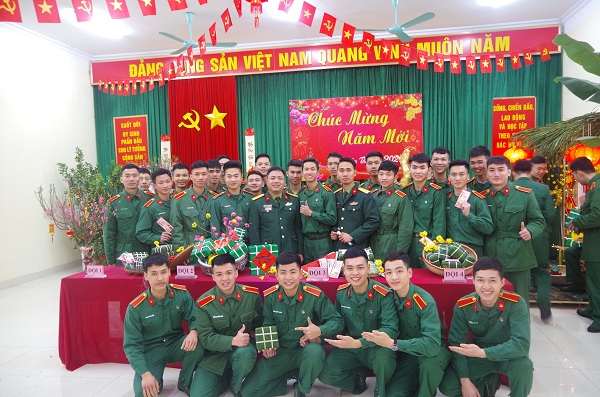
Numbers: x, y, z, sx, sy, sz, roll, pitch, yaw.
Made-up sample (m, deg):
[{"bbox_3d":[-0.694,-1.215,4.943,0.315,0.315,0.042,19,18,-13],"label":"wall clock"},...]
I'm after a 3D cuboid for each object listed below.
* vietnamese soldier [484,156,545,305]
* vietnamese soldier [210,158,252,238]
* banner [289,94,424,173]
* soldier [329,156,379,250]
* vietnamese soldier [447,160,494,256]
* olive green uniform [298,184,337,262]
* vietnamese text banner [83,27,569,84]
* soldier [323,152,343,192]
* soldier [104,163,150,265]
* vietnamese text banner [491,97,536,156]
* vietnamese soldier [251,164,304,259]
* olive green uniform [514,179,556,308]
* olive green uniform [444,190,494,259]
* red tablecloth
[{"bbox_3d":[1.760,0.507,3.684,0.540,1.700,0.360,0,3,36],"label":"vietnamese soldier"},{"bbox_3d":[-0.611,0.508,4.184,0.500,1.720,0.310,-2,2,-7],"label":"vietnamese soldier"},{"bbox_3d":[0.980,-1.068,7.978,2.336,1.470,0.040,-1,3,9],"label":"banner"},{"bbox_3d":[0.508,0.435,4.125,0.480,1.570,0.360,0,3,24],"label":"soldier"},{"bbox_3d":[1.448,0.505,3.834,0.490,1.690,0.360,0,3,27],"label":"vietnamese soldier"},{"bbox_3d":[0.178,0.575,4.328,0.480,1.420,0.310,-1,3,25],"label":"olive green uniform"},{"bbox_3d":[0.105,-2.582,8.246,8.695,0.472,0.060,-1,2,10],"label":"vietnamese text banner"},{"bbox_3d":[0.378,0.387,4.785,0.480,1.750,0.290,-1,2,5],"label":"soldier"},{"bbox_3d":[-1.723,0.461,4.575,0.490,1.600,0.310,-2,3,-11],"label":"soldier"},{"bbox_3d":[3.689,-1.237,7.699,0.702,0.987,0.040,-1,2,10],"label":"vietnamese text banner"},{"bbox_3d":[-0.219,0.543,4.184,0.540,1.680,0.320,-2,2,-5],"label":"vietnamese soldier"},{"bbox_3d":[2.427,0.449,4.727,0.500,1.360,0.380,-1,2,12],"label":"olive green uniform"},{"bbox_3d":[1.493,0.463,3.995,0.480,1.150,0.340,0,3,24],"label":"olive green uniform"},{"bbox_3d":[-0.194,1.004,3.721,3.540,0.760,0.590,-1,3,9],"label":"red tablecloth"}]

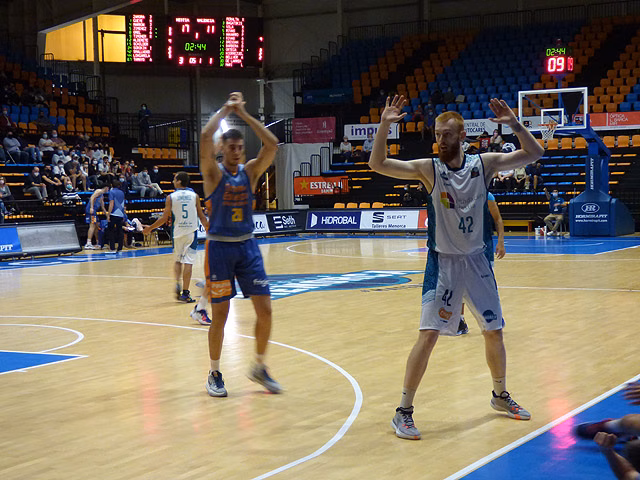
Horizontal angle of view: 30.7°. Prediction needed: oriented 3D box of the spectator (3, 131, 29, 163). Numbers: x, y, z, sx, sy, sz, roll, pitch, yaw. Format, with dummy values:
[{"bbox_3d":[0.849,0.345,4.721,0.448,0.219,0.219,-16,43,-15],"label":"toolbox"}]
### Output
[{"bbox_3d":[-9.889,-3.009,37.891,0.720,1.080,0.580,1,3,36],"label":"spectator"}]

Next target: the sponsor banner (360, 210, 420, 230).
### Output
[{"bbox_3d":[2.307,-0.648,38.124,2.080,0.640,0.120,0,-11,30],"label":"sponsor banner"}]

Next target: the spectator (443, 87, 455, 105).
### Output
[{"bbox_3d":[5.351,-5.673,48.208,0.520,1.220,0.720,0,3,28],"label":"spectator"}]

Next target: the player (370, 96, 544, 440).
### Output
[{"bbox_3d":[0.891,0.152,7.527,1.150,2.110,0.640,-2,3,-20],"label":"player"}]

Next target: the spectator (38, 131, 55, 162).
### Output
[{"bbox_3d":[-9.243,-3.098,39.871,0.750,1.220,0.540,1,3,42],"label":"spectator"}]

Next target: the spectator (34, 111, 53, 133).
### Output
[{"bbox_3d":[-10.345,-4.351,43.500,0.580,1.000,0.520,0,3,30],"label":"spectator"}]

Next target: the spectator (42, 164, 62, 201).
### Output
[{"bbox_3d":[-8.112,-1.744,35.321,0.650,1.080,0.520,1,3,38],"label":"spectator"}]

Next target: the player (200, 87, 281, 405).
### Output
[{"bbox_3d":[-0.631,0.032,9.250,0.630,2.370,0.480,-2,3,-24],"label":"player"}]

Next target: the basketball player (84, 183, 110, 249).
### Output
[{"bbox_3d":[-6.208,-0.675,32.500,0.650,1.860,0.550,-2,3,-12],"label":"basketball player"}]

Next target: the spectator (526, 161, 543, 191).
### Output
[{"bbox_3d":[7.296,-2.184,39.617,0.550,1.030,0.650,0,3,27],"label":"spectator"}]

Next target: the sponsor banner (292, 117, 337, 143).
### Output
[{"bbox_3d":[-0.215,-4.557,48.163,2.060,1.000,0.050,0,3,28],"label":"sponsor banner"}]

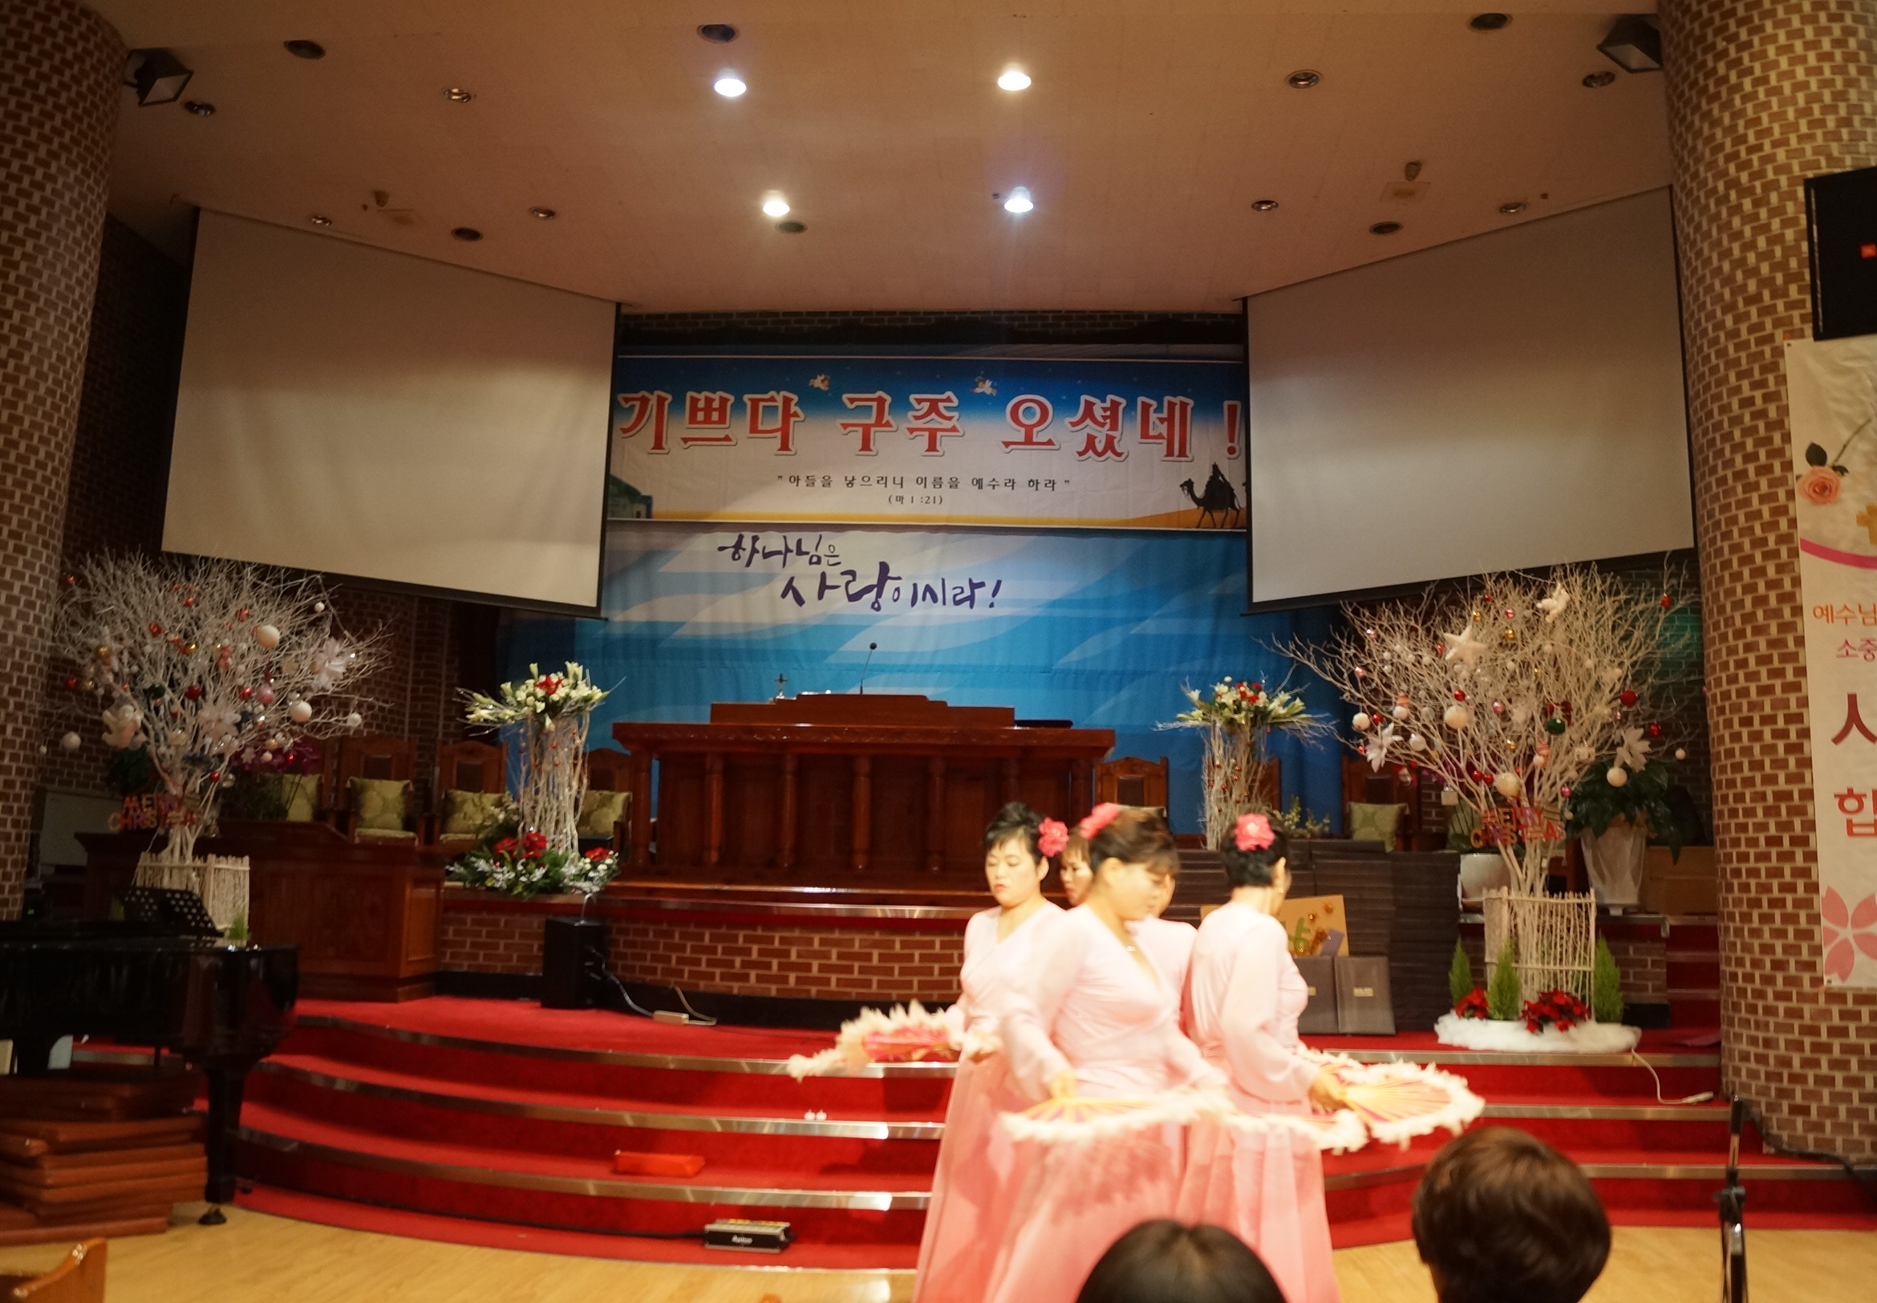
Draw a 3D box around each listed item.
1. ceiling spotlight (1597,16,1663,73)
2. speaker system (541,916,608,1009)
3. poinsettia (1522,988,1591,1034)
[{"bbox_3d":[3.537,-3.099,7.500,0.270,0.220,0.220,14,1,-28],"label":"ceiling spotlight"},{"bbox_3d":[-2.028,1.760,8.220,0.280,0.480,0.280,-6,-12,38],"label":"speaker system"},{"bbox_3d":[3.057,1.787,7.271,0.330,0.250,0.290,1,-9,3],"label":"poinsettia"}]

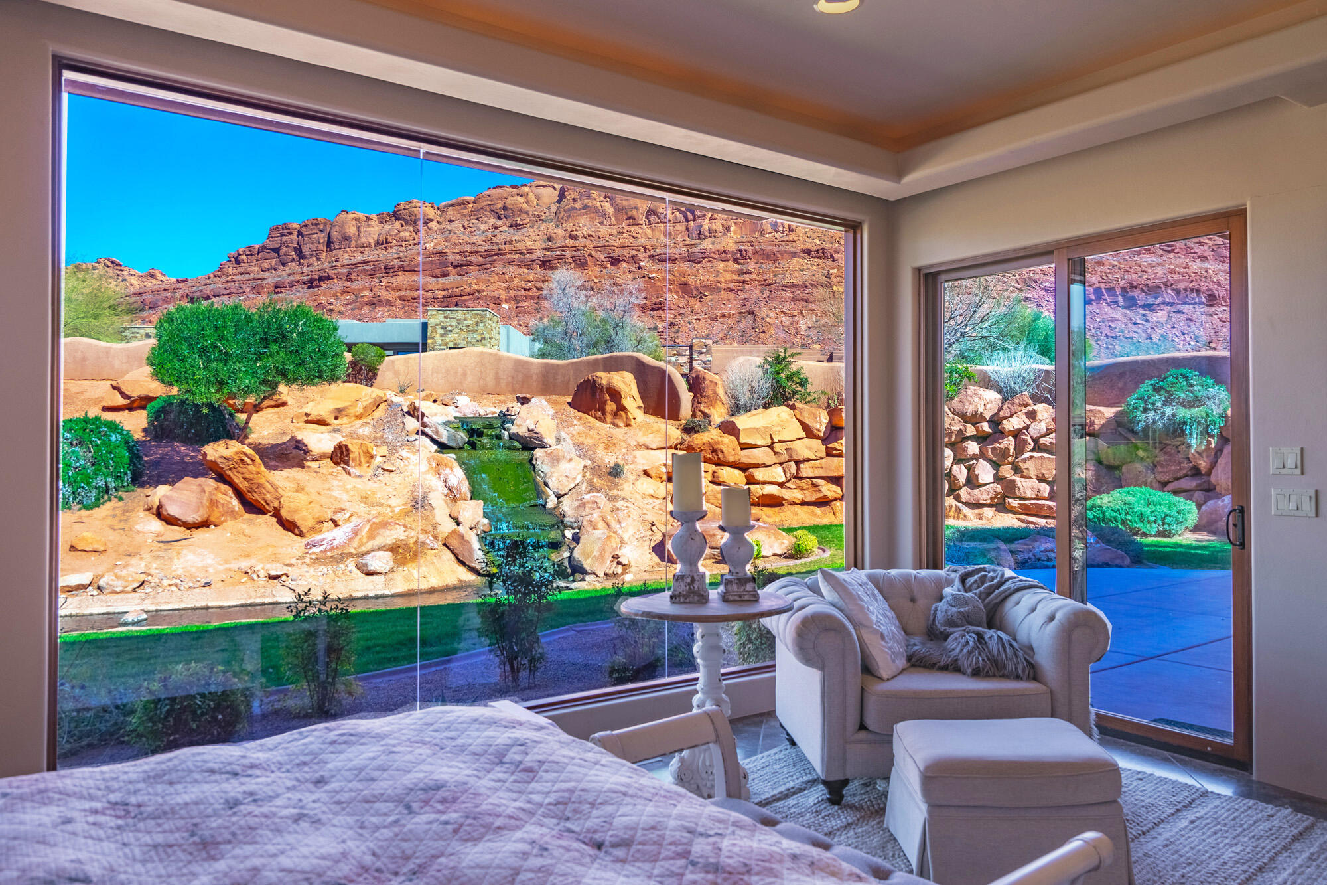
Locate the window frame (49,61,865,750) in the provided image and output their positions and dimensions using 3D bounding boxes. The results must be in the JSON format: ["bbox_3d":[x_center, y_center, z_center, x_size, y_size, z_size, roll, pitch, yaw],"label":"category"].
[{"bbox_3d":[-0.477,-0.032,4.143,3.950,2.550,0.130,0,-1,-35],"label":"window frame"}]

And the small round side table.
[{"bbox_3d":[0.171,1.027,3.470,0.675,0.800,0.675,0,-1,0],"label":"small round side table"}]

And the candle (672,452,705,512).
[{"bbox_3d":[0.095,0.161,3.510,0.117,0.232,0.117,0,-1,-6],"label":"candle"}]

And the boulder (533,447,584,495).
[{"bbox_3d":[-1.574,0.437,13.300,0.790,0.720,0.700,0,-1,0],"label":"boulder"}]

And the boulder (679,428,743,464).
[{"bbox_3d":[0.949,0.072,17.600,1.250,0.720,0.900,0,-1,0],"label":"boulder"}]

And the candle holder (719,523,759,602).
[{"bbox_3d":[0.300,0.483,3.560,0.150,0.290,0.150,0,-1,-6],"label":"candle holder"}]

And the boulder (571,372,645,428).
[{"bbox_3d":[-1.147,-0.880,18.300,1.550,1.150,1.200,0,-1,0],"label":"boulder"}]

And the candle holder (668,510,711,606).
[{"bbox_3d":[0.101,0.452,3.510,0.155,0.352,0.155,0,-1,-6],"label":"candle holder"}]

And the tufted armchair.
[{"bbox_3d":[1.115,1.022,3.870,1.250,0.820,0.920,0,-1,-2],"label":"tufted armchair"}]

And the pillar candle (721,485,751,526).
[{"bbox_3d":[0.292,0.261,3.560,0.115,0.158,0.115,0,-1,-6],"label":"pillar candle"}]

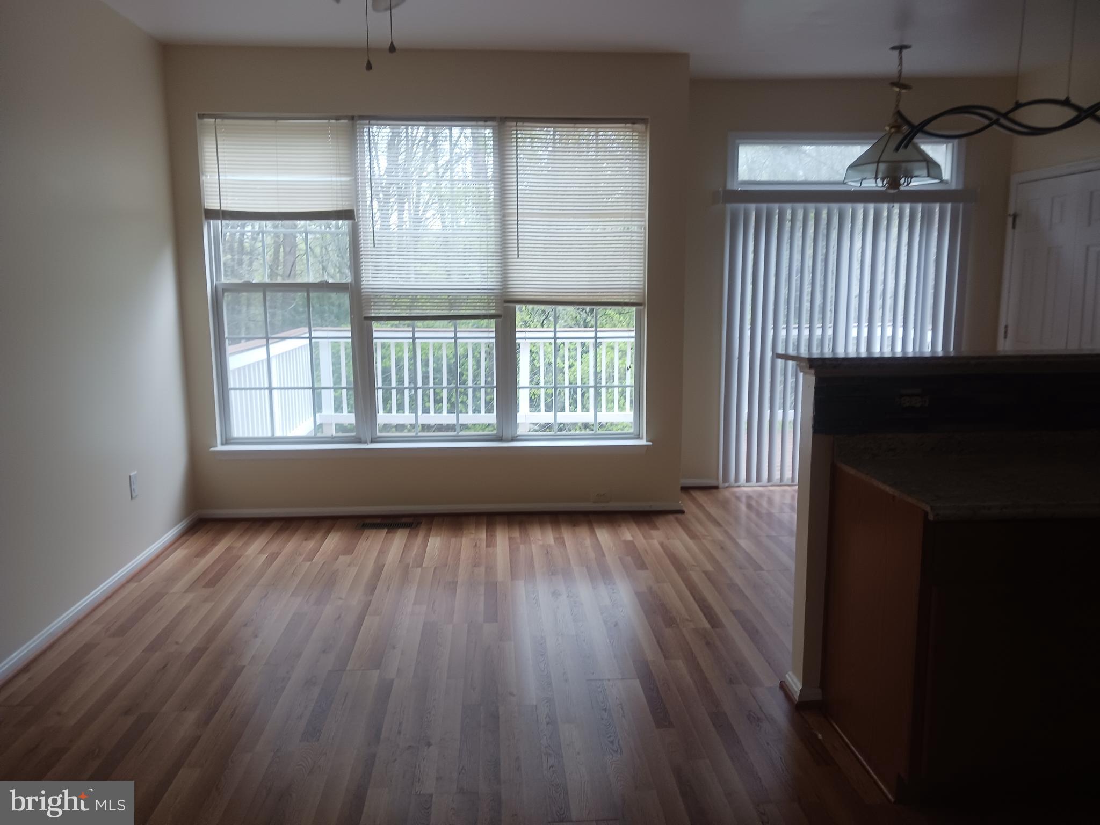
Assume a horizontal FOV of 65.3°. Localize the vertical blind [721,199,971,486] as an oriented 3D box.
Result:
[{"bbox_3d":[2.002,-0.457,5.886,1.627,1.954,0.090,-1,9,-4],"label":"vertical blind"}]

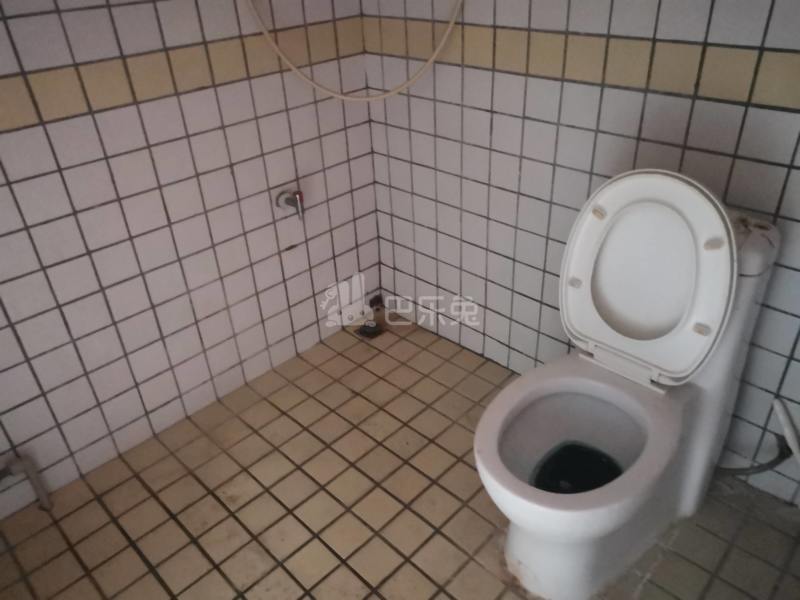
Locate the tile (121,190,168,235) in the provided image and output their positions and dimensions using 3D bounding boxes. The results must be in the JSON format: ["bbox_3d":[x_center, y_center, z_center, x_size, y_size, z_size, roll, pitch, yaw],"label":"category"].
[{"bbox_3d":[-0.659,-0.228,1.617,0.099,0.099,0.008,-30,40,-36],"label":"tile"}]

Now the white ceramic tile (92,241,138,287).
[{"bbox_3d":[-0.718,-0.091,1.573,0.010,0.100,0.100,26,42,38],"label":"white ceramic tile"}]

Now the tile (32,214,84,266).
[{"bbox_3d":[-0.797,-0.139,1.457,0.010,0.100,0.100,26,42,38],"label":"tile"}]

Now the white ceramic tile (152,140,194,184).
[{"bbox_3d":[-0.589,-0.361,1.623,0.099,0.099,0.008,-30,40,-36],"label":"white ceramic tile"}]

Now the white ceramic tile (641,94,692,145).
[{"bbox_3d":[0.585,-0.398,1.372,0.008,0.099,0.099,-30,40,-36],"label":"white ceramic tile"}]

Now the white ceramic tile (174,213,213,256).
[{"bbox_3d":[-0.577,-0.180,1.735,0.099,0.099,0.008,-30,40,-36],"label":"white ceramic tile"}]

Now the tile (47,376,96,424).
[{"bbox_3d":[-0.848,0.256,1.614,0.010,0.100,0.100,26,42,38],"label":"tile"}]

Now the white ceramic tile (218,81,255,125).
[{"bbox_3d":[-0.429,-0.516,1.631,0.098,0.098,0.010,-29,40,-35],"label":"white ceramic tile"}]

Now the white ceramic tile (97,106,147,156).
[{"bbox_3d":[-0.658,-0.400,1.472,0.010,0.100,0.100,26,42,38],"label":"white ceramic tile"}]

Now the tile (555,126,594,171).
[{"bbox_3d":[0.431,-0.371,1.527,0.100,0.100,0.010,26,42,38],"label":"tile"}]

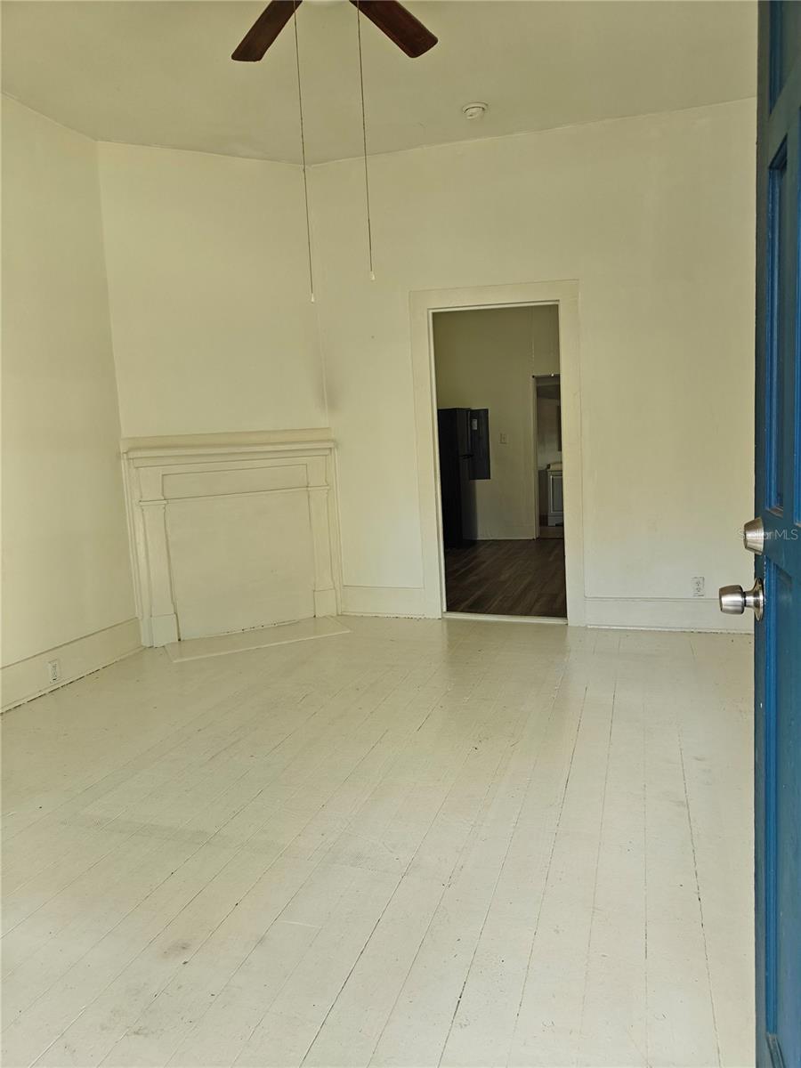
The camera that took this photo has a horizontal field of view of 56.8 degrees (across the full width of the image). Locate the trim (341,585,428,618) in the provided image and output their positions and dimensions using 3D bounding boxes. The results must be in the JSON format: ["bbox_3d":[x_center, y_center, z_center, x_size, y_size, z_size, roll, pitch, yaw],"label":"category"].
[{"bbox_3d":[-0.133,0.490,5.297,0.643,0.215,0.030,0,8,18],"label":"trim"}]

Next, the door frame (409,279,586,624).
[{"bbox_3d":[0.659,-0.502,4.949,1.094,2.213,0.130,0,8,18],"label":"door frame"}]

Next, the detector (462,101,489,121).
[{"bbox_3d":[0.423,-2.377,4.175,0.145,0.052,0.145,-2,8,0],"label":"detector"}]

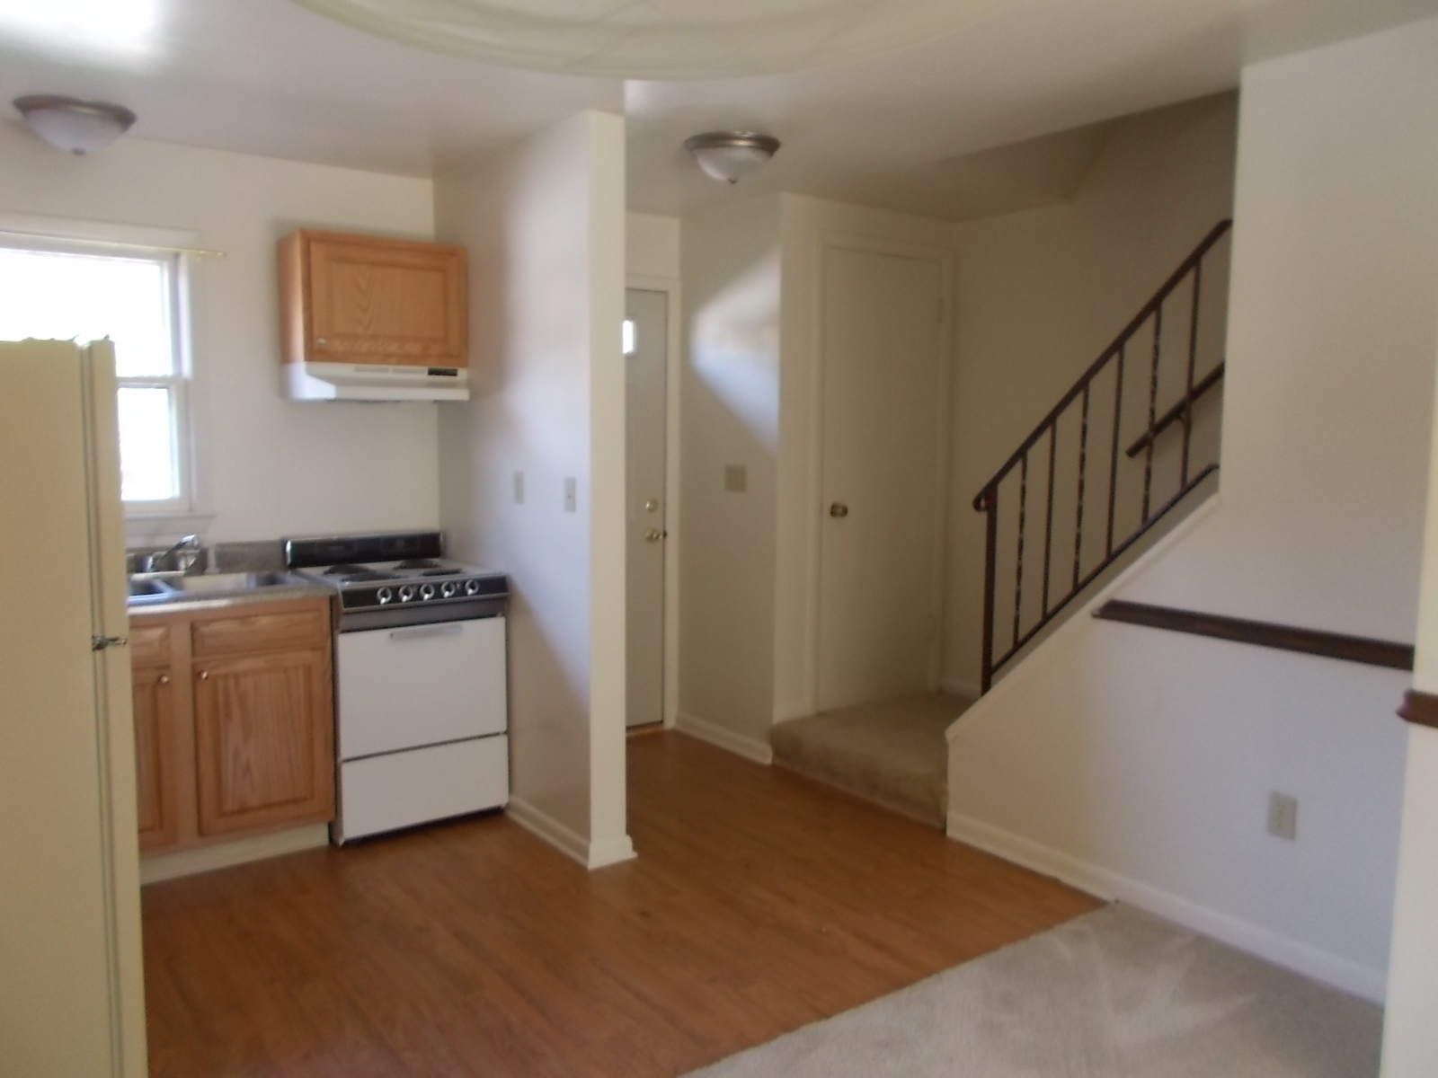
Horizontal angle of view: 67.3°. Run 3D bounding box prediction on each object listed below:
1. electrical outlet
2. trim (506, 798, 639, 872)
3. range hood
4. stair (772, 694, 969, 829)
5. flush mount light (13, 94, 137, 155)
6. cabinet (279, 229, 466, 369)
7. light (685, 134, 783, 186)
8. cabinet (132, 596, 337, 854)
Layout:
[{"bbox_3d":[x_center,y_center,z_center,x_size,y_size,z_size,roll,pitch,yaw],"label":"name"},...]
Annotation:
[{"bbox_3d":[1.517,0.742,2.903,0.010,0.114,0.072,-4,7,-37],"label":"electrical outlet"},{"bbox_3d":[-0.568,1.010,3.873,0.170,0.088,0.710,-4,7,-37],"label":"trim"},{"bbox_3d":[-1.257,-0.578,4.039,0.608,0.136,0.445,-4,7,-37],"label":"range hood"},{"bbox_3d":[0.962,0.902,4.592,1.110,0.187,0.980,-4,7,-37],"label":"stair"},{"bbox_3d":[-1.974,-1.264,3.321,0.326,0.128,0.326,-4,7,-37],"label":"flush mount light"},{"bbox_3d":[-1.292,-0.877,4.061,0.608,0.458,0.320,-4,7,-37],"label":"cabinet"},{"bbox_3d":[0.051,-1.285,3.675,0.330,0.126,0.330,0,5,0],"label":"light"},{"bbox_3d":[-1.844,0.584,3.617,0.905,0.787,0.600,-4,7,-37],"label":"cabinet"}]

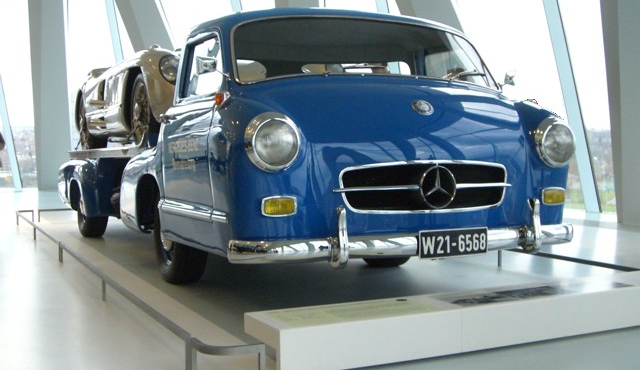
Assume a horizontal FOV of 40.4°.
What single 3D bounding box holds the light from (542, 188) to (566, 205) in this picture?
[{"bbox_3d":[1.233,0.063,4.596,0.160,0.092,0.050,-2,3,-31],"label":"light"}]

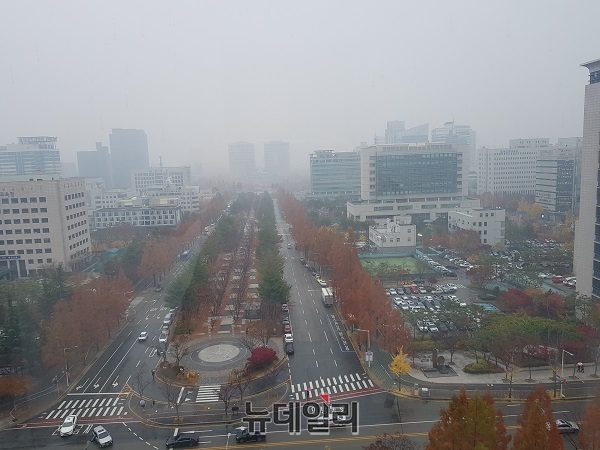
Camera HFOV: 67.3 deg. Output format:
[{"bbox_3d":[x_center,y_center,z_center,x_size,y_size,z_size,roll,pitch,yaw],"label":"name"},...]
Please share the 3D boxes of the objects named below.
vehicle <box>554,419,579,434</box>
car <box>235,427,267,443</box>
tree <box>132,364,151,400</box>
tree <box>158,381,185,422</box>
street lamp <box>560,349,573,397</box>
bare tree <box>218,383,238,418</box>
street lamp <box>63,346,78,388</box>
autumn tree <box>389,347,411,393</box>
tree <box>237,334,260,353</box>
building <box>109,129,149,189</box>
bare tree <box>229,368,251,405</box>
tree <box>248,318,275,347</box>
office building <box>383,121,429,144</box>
[{"bbox_3d":[39.364,30.407,68.242,4.550,1.480,1.850,-2,8,-4],"label":"vehicle"},{"bbox_3d":[-7.480,32.320,69.680,4.550,1.500,1.830,-3,8,-3],"label":"car"},{"bbox_3d":[-29.285,28.844,83.026,3.320,6.860,3.320,-3,8,-4],"label":"tree"},{"bbox_3d":[-21.332,29.446,75.434,3.930,7.180,3.930,-3,8,-4],"label":"tree"},{"bbox_3d":[45.282,25.620,76.339,0.400,8.350,2.200,-2,8,-4],"label":"street lamp"},{"bbox_3d":[-12.233,29.428,75.570,3.350,6.460,3.350,-3,8,-4],"label":"bare tree"},{"bbox_3d":[-43.806,27.400,86.937,2.700,7.600,0.400,-2,8,-4],"label":"street lamp"},{"bbox_3d":[18.109,26.190,81.727,4.080,8.740,4.080,-3,8,-4],"label":"autumn tree"},{"bbox_3d":[-11.351,26.241,100.441,4.800,4.100,4.600,-2,8,-4],"label":"tree"},{"bbox_3d":[-253.726,-92.749,672.963,43.000,99.000,34.000,-3,8,-4],"label":"building"},{"bbox_3d":[-10.730,28.410,79.160,3.890,6.750,3.890,-3,8,-4],"label":"bare tree"},{"bbox_3d":[-8.460,24.710,100.790,5.620,7.630,5.620,-3,8,-4],"label":"tree"},{"bbox_3d":[169.529,-117.519,738.783,70.740,101.310,36.000,-2,8,-4],"label":"office building"}]

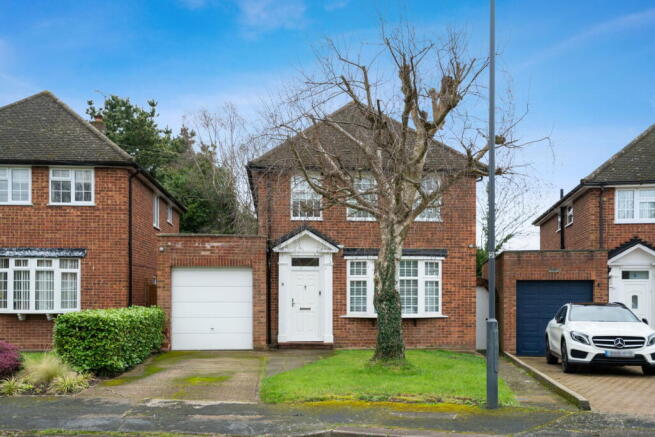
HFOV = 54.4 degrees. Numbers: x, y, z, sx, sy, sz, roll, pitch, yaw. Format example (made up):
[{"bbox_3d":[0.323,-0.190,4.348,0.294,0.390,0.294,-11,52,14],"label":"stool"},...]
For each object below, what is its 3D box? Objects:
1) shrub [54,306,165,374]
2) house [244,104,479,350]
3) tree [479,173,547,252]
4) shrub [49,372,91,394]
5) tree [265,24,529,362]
[{"bbox_3d":[-4.500,2.550,13.500,1.000,1.200,4.300,0,-4,0],"label":"shrub"},{"bbox_3d":[0.797,0.144,21.997,6.500,7.700,8.700,0,-4,-5],"label":"house"},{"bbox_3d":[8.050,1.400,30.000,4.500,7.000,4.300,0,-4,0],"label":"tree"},{"bbox_3d":[-3.960,2.530,9.750,0.620,0.360,0.550,0,-4,0],"label":"shrub"},{"bbox_3d":[1.600,-0.550,14.800,6.000,7.700,5.400,0,-4,0],"label":"tree"}]

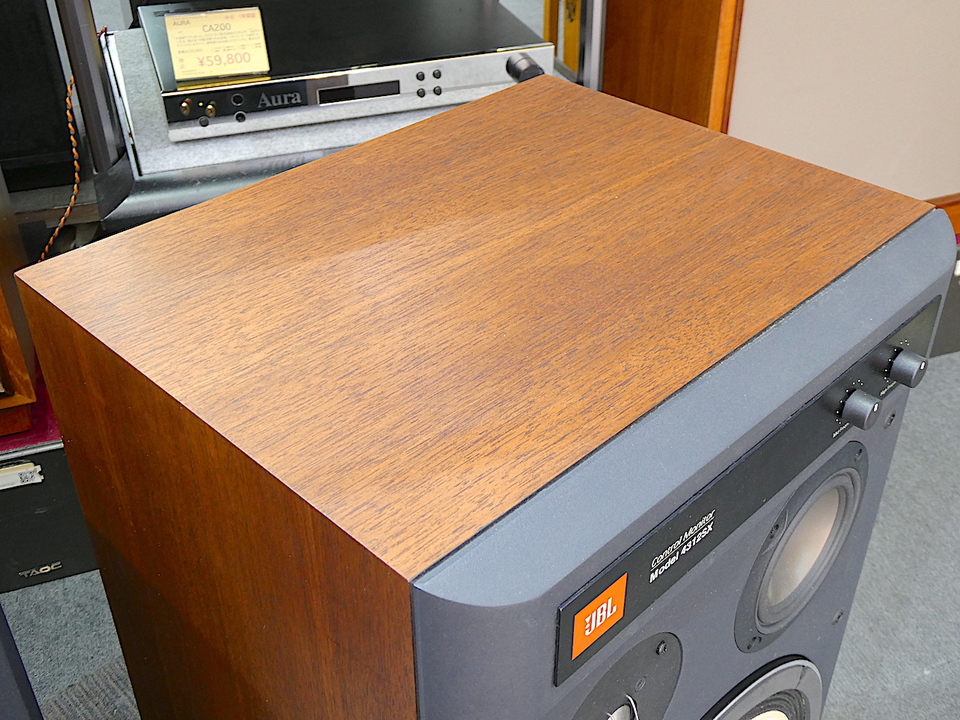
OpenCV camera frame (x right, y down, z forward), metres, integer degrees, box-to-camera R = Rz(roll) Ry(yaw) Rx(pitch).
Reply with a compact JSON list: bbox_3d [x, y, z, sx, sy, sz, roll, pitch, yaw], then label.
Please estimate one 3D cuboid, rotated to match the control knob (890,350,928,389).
[{"bbox_3d":[0.203,0.004,0.486,0.017,0.017,0.012,-29,43,-36],"label":"control knob"}]

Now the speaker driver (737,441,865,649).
[{"bbox_3d":[0.155,0.092,0.515,0.120,0.116,0.028,-29,43,-36],"label":"speaker driver"}]

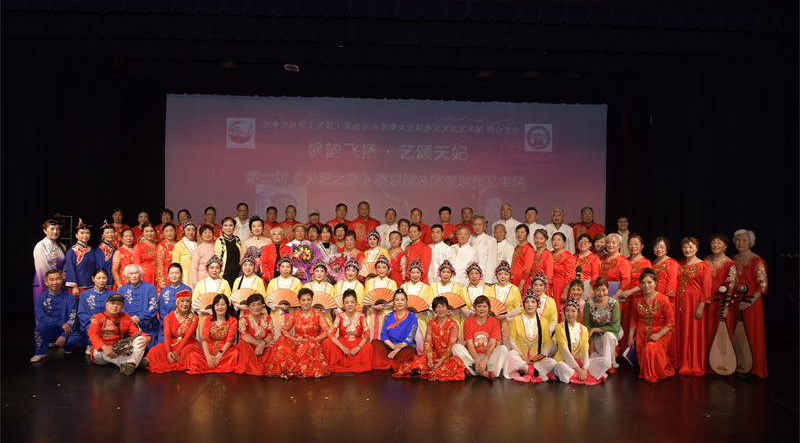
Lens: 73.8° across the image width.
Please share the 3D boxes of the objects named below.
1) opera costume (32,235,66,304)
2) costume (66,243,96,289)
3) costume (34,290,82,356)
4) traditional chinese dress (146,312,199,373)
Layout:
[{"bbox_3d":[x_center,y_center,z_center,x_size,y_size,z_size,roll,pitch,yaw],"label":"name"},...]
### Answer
[{"bbox_3d":[-4.332,0.836,6.600,0.430,1.330,0.300,1,0,-22],"label":"opera costume"},{"bbox_3d":[-4.194,0.591,7.000,0.400,0.610,0.260,1,0,-17],"label":"costume"},{"bbox_3d":[-4.106,1.216,6.420,0.500,0.750,0.520,1,0,-17],"label":"costume"},{"bbox_3d":[-2.547,1.314,5.970,0.540,0.630,0.520,1,0,-9],"label":"traditional chinese dress"}]

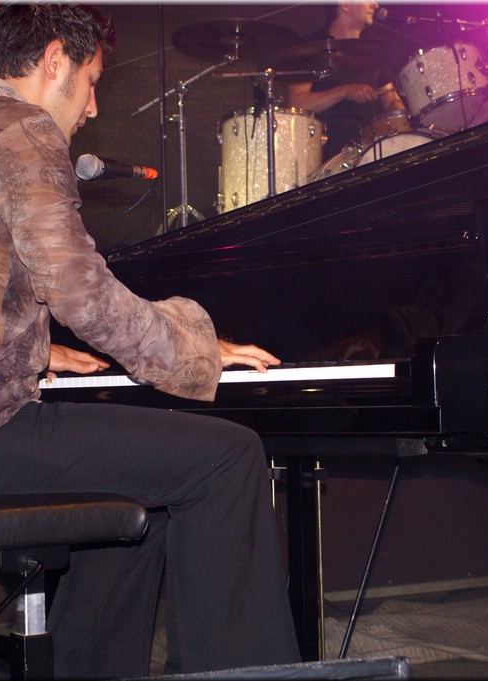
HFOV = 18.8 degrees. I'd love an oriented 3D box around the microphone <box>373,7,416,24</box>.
[{"bbox_3d":[0.597,-1.277,5.812,0.183,0.050,0.050,-3,-1,36],"label":"microphone"}]

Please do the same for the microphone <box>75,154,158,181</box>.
[{"bbox_3d":[-0.234,-0.319,2.768,0.050,0.050,0.219,-3,-1,37],"label":"microphone"}]

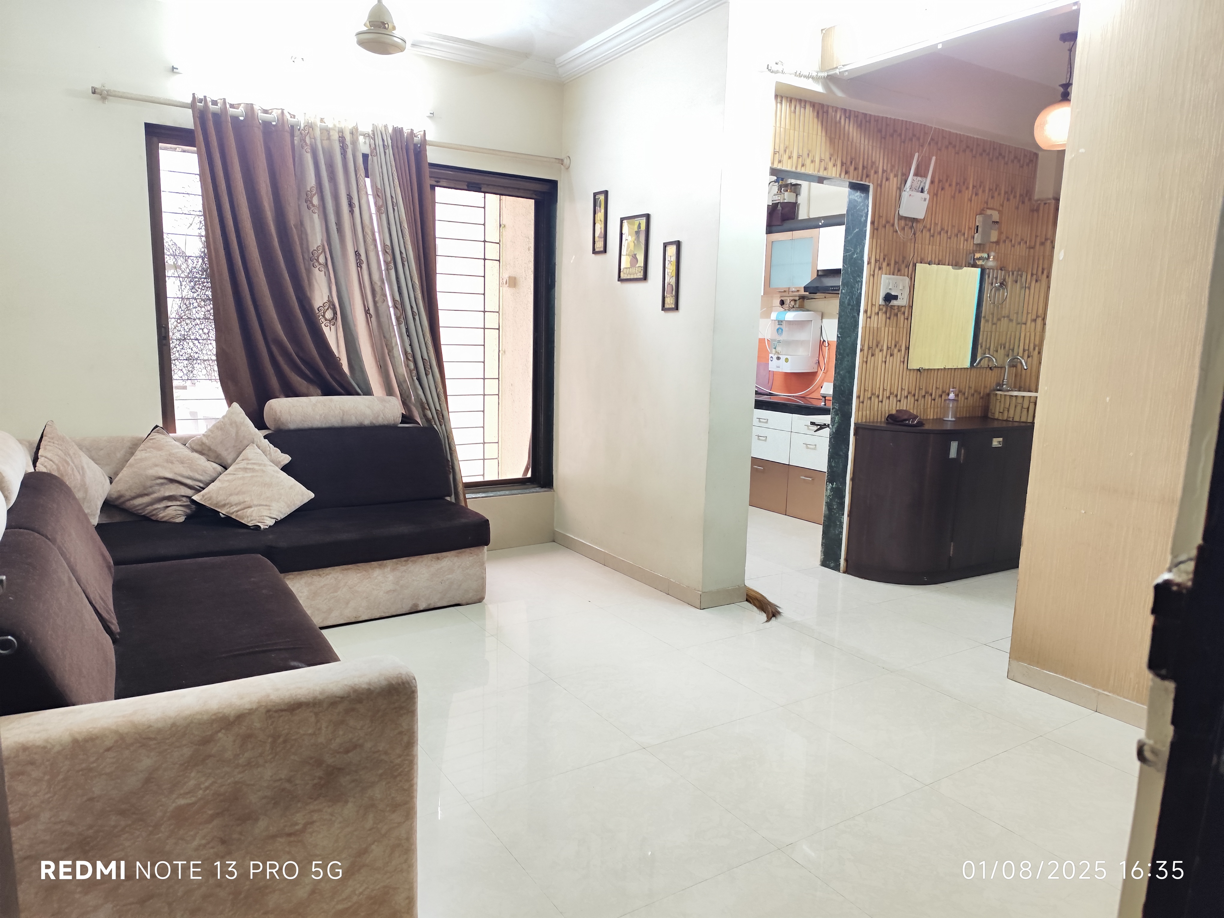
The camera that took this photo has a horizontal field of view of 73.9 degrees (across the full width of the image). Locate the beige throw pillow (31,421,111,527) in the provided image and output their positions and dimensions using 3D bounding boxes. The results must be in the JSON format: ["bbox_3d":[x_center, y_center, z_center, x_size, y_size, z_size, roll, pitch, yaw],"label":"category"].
[{"bbox_3d":[-2.117,0.124,3.199,0.130,0.400,0.400,-16,50,-5],"label":"beige throw pillow"}]

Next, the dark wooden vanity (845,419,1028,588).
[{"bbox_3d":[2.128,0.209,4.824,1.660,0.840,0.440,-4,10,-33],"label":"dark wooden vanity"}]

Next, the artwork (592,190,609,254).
[{"bbox_3d":[-0.061,-1.293,4.457,0.020,0.330,0.132,-4,10,-33],"label":"artwork"}]

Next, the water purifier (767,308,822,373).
[{"bbox_3d":[1.455,-0.931,6.484,0.230,0.475,0.370,-4,10,-33],"label":"water purifier"}]

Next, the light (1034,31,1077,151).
[{"bbox_3d":[2.315,-1.865,4.158,0.250,0.550,0.250,-4,10,-33],"label":"light"}]

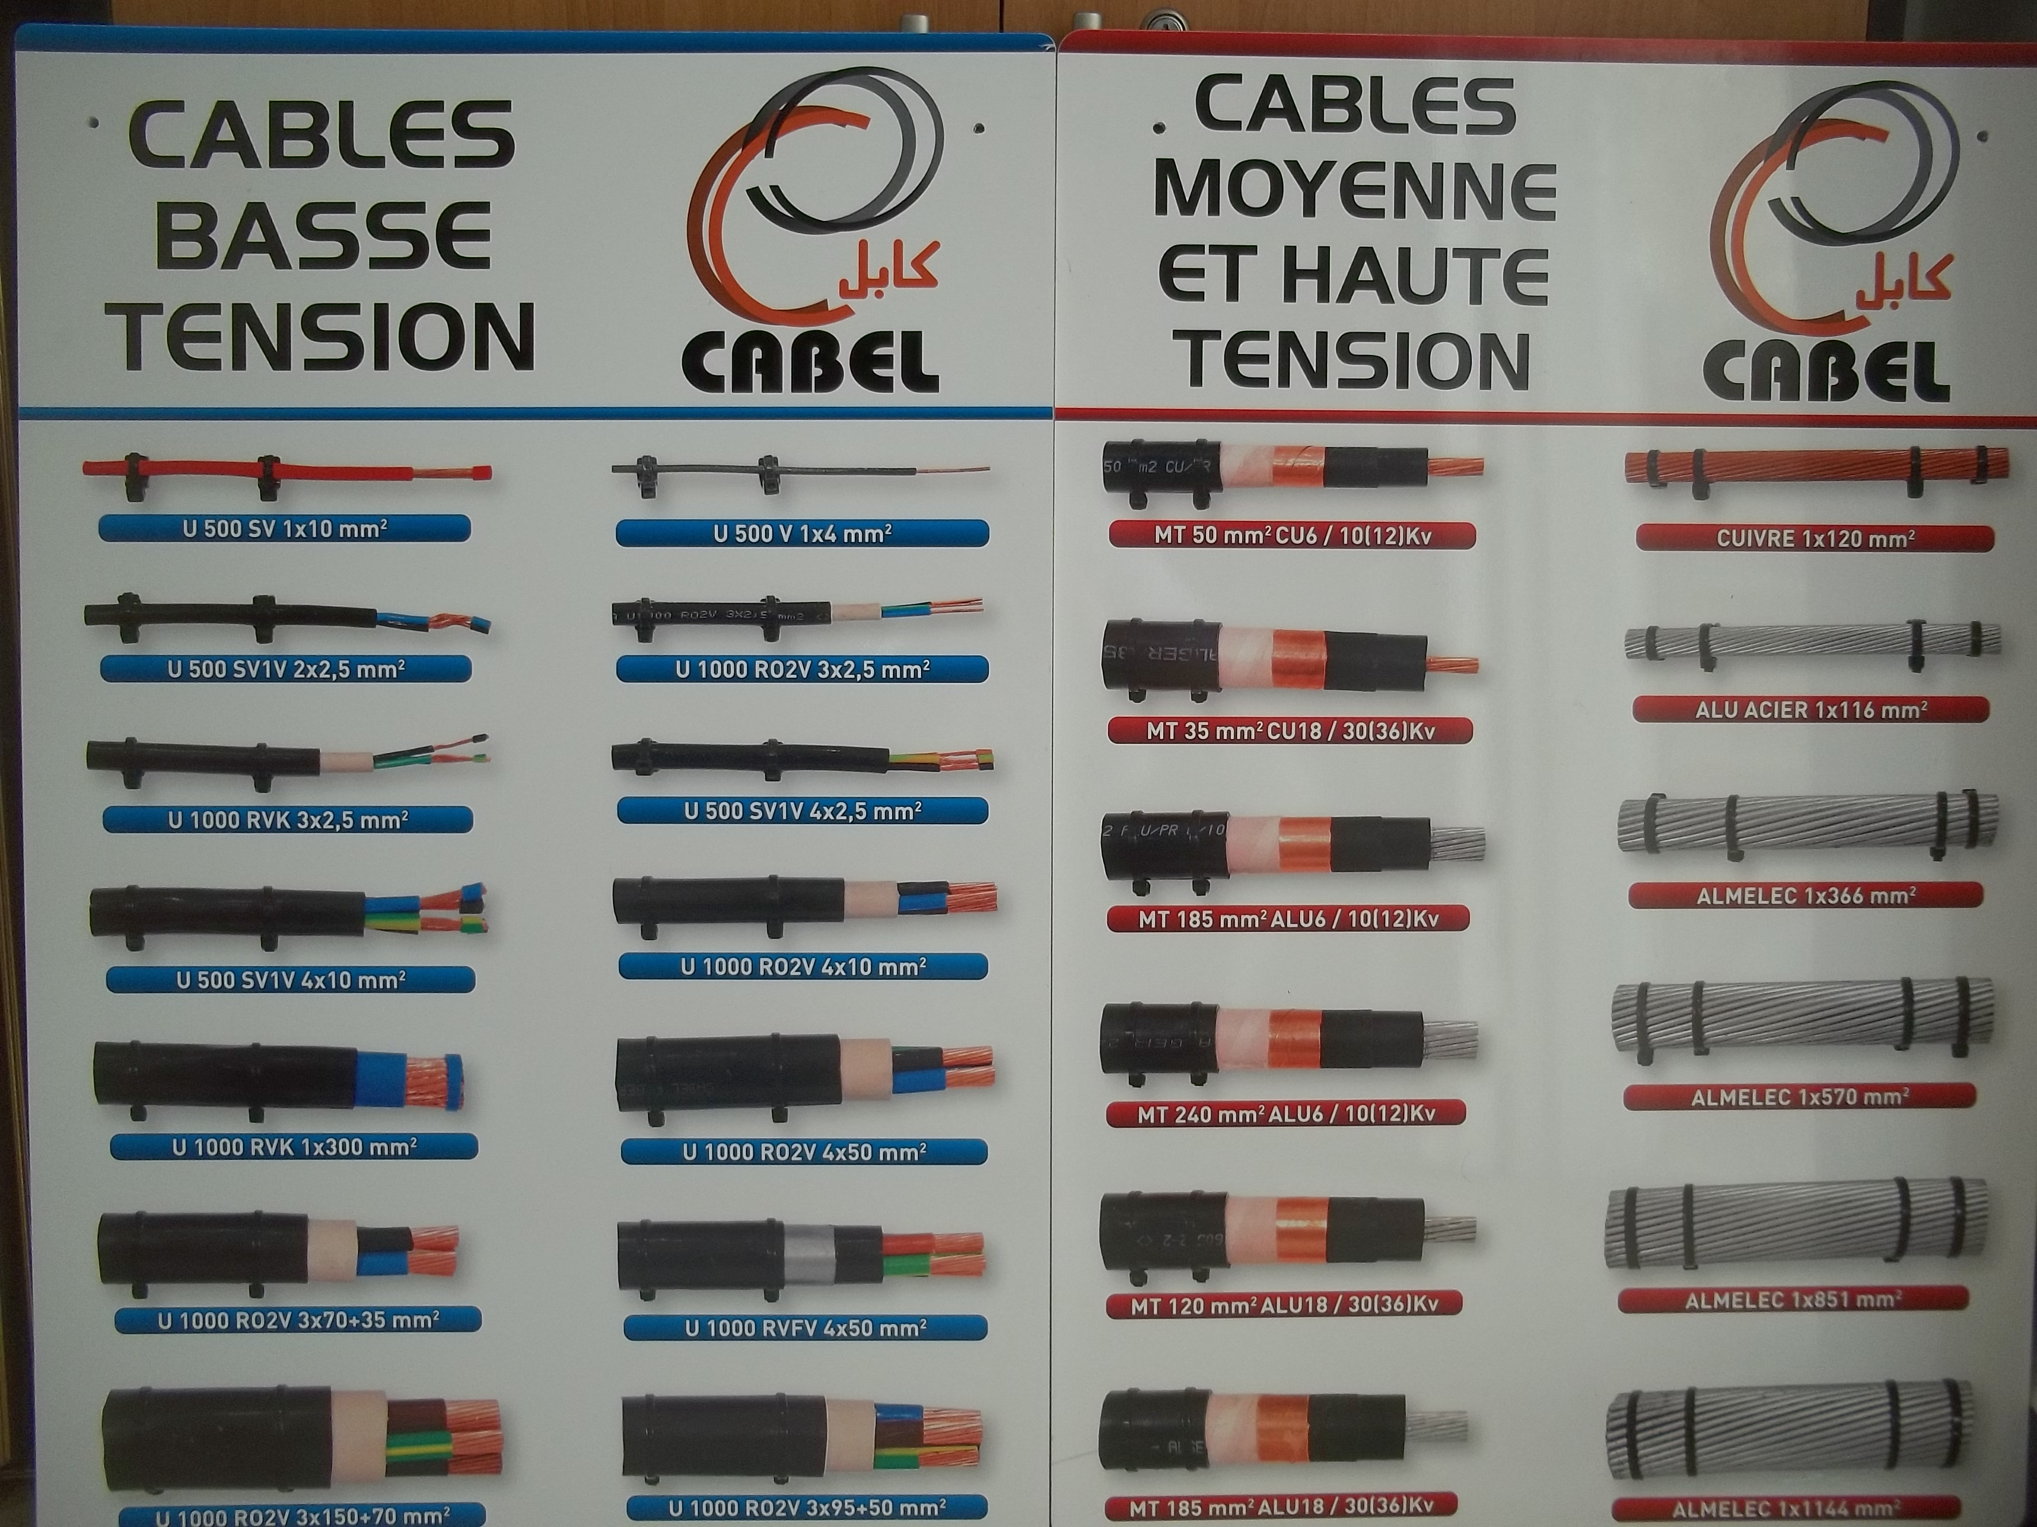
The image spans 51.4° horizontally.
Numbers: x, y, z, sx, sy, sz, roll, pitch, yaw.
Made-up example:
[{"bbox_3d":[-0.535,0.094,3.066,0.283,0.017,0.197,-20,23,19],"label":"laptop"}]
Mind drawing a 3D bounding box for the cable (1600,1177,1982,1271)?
[{"bbox_3d":[0.377,0.223,1.027,0.179,0.041,0.039,-2,3,-1],"label":"cable"}]

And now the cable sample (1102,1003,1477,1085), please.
[{"bbox_3d":[0.131,0.135,1.019,0.180,0.039,0.034,0,3,-1],"label":"cable sample"}]

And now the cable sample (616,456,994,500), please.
[{"bbox_3d":[-0.104,-0.137,1.011,0.179,0.019,0.011,0,3,-1],"label":"cable sample"}]

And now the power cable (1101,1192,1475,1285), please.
[{"bbox_3d":[0.131,0.230,1.022,0.180,0.044,0.037,0,3,-1],"label":"power cable"}]

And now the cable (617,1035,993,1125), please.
[{"bbox_3d":[-0.102,0.150,1.011,0.179,0.040,0.034,0,2,-1],"label":"cable"}]

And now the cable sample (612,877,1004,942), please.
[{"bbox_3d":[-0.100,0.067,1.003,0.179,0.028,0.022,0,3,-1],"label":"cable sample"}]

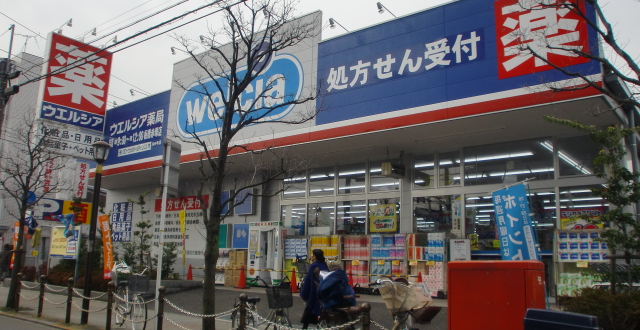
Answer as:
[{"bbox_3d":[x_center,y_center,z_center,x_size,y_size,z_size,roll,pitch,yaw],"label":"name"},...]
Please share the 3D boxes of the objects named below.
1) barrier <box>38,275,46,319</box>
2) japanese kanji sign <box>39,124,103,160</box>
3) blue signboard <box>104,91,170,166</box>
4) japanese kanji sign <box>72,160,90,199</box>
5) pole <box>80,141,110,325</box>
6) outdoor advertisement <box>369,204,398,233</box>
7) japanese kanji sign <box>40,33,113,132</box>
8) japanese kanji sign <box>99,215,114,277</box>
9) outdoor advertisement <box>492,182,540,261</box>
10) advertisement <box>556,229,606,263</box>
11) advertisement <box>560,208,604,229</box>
[{"bbox_3d":[-6.123,2.895,11.434,0.110,0.890,0.110,-8,-14,41],"label":"barrier"},{"bbox_3d":[-9.059,-0.768,18.928,0.300,0.987,2.316,-7,-14,39],"label":"japanese kanji sign"},{"bbox_3d":[-6.782,-1.201,18.557,4.480,2.158,0.150,-7,-14,39],"label":"blue signboard"},{"bbox_3d":[-8.762,0.554,19.000,0.120,1.388,0.604,-7,-14,39],"label":"japanese kanji sign"},{"bbox_3d":[-4.661,1.347,10.728,0.393,3.732,0.393,-8,-14,41],"label":"pole"},{"bbox_3d":[1.751,1.478,14.243,0.854,0.720,0.040,-7,-13,38],"label":"outdoor advertisement"},{"bbox_3d":[-8.886,-2.892,18.855,0.460,3.050,2.250,-7,-13,38],"label":"japanese kanji sign"},{"bbox_3d":[-6.388,2.468,15.489,0.600,1.900,0.080,-24,-24,36],"label":"japanese kanji sign"},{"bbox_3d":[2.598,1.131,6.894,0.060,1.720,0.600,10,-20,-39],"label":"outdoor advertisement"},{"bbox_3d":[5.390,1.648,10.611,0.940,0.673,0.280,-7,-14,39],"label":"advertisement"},{"bbox_3d":[5.589,1.201,11.038,0.838,0.546,0.050,-7,-14,39],"label":"advertisement"}]

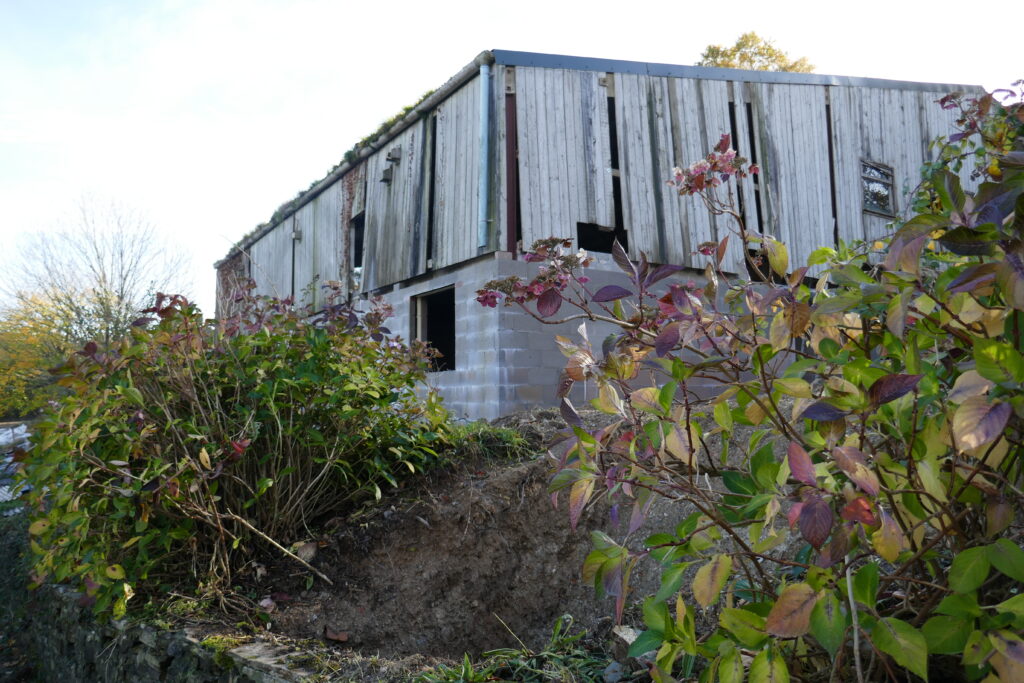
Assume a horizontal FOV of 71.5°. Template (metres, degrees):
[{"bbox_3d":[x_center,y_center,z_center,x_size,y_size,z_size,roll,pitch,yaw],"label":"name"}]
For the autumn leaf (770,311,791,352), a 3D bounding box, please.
[{"bbox_3d":[0.583,-0.022,1.550,0.055,0.092,0.020,10,-9,16],"label":"autumn leaf"}]

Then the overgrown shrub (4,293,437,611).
[{"bbox_3d":[-1.268,0.489,3.250,1.950,1.400,1.600,1,-4,-17],"label":"overgrown shrub"}]

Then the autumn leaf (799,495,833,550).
[{"bbox_3d":[0.563,0.334,1.320,0.062,0.102,0.020,-7,-18,4],"label":"autumn leaf"}]

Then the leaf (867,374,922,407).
[{"bbox_3d":[0.726,0.093,1.350,0.115,0.062,0.022,-19,-35,-3],"label":"leaf"}]

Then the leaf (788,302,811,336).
[{"bbox_3d":[0.615,-0.049,1.520,0.055,0.078,0.020,1,-15,-6],"label":"leaf"}]

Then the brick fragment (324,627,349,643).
[{"bbox_3d":[-0.645,1.074,2.615,0.088,0.050,0.060,1,-5,-9],"label":"brick fragment"}]

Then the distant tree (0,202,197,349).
[{"bbox_3d":[-18.650,-1.575,32.000,8.600,9.600,8.200,2,-4,-27],"label":"distant tree"}]

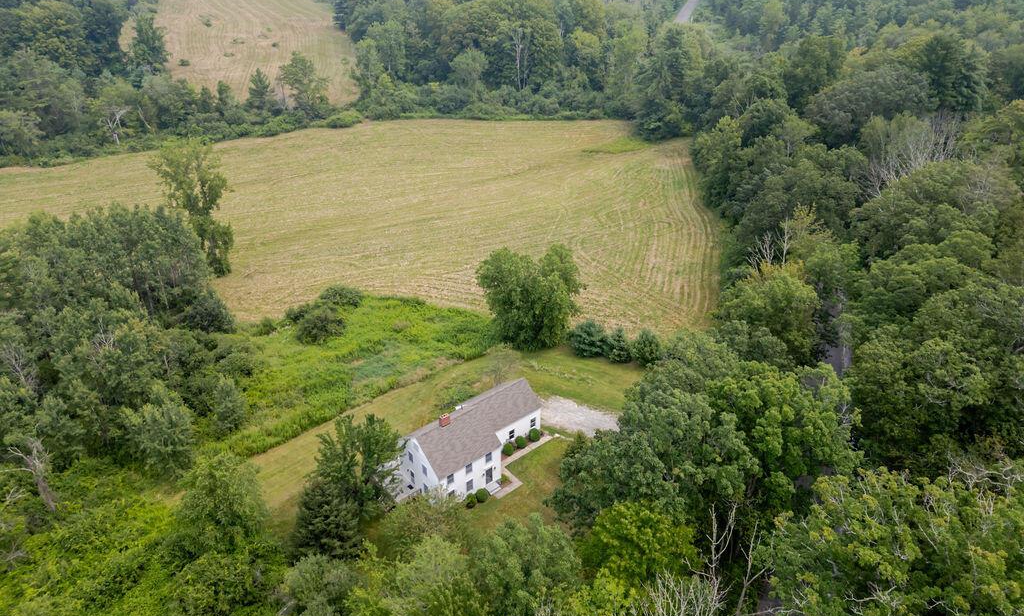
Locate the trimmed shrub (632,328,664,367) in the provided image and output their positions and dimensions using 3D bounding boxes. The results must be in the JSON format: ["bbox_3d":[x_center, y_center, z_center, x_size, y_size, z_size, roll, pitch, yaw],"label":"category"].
[{"bbox_3d":[19.916,5.193,101.549,4.497,5.431,4.497,7,33,11],"label":"trimmed shrub"}]

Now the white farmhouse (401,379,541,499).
[{"bbox_3d":[-4.553,13.736,84.557,17.681,8.950,11.731,-23,39,-32],"label":"white farmhouse"}]

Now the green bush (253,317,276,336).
[{"bbox_3d":[-38.204,2.521,108.470,3.690,2.627,3.690,-13,34,-19],"label":"green bush"}]

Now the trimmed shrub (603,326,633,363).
[{"bbox_3d":[15.816,4.842,101.970,3.934,5.578,3.934,6,32,9],"label":"trimmed shrub"}]

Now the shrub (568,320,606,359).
[{"bbox_3d":[11.373,3.953,103.374,5.169,5.599,5.169,4,32,6],"label":"shrub"}]

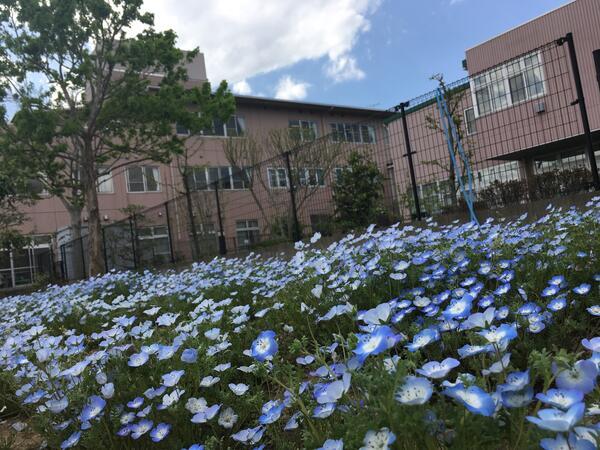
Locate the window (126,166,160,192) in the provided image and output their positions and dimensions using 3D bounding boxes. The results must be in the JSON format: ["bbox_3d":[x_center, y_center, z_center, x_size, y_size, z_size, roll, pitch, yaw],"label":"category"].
[{"bbox_3d":[-9.155,-2.652,29.500,2.020,1.530,0.150,-5,-4,-37],"label":"window"}]

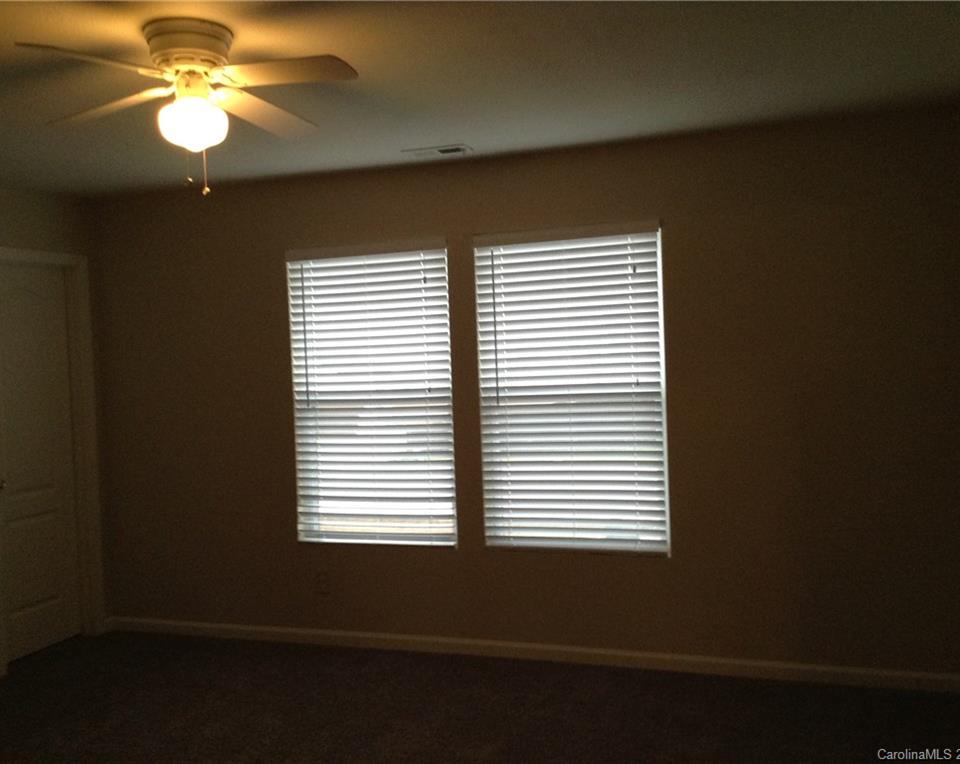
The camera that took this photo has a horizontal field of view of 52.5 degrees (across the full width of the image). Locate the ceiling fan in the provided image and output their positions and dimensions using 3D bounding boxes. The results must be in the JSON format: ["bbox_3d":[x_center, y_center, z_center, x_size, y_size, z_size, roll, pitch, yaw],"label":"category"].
[{"bbox_3d":[-0.856,-0.853,2.879,1.060,0.350,1.060,-1,2,26],"label":"ceiling fan"}]

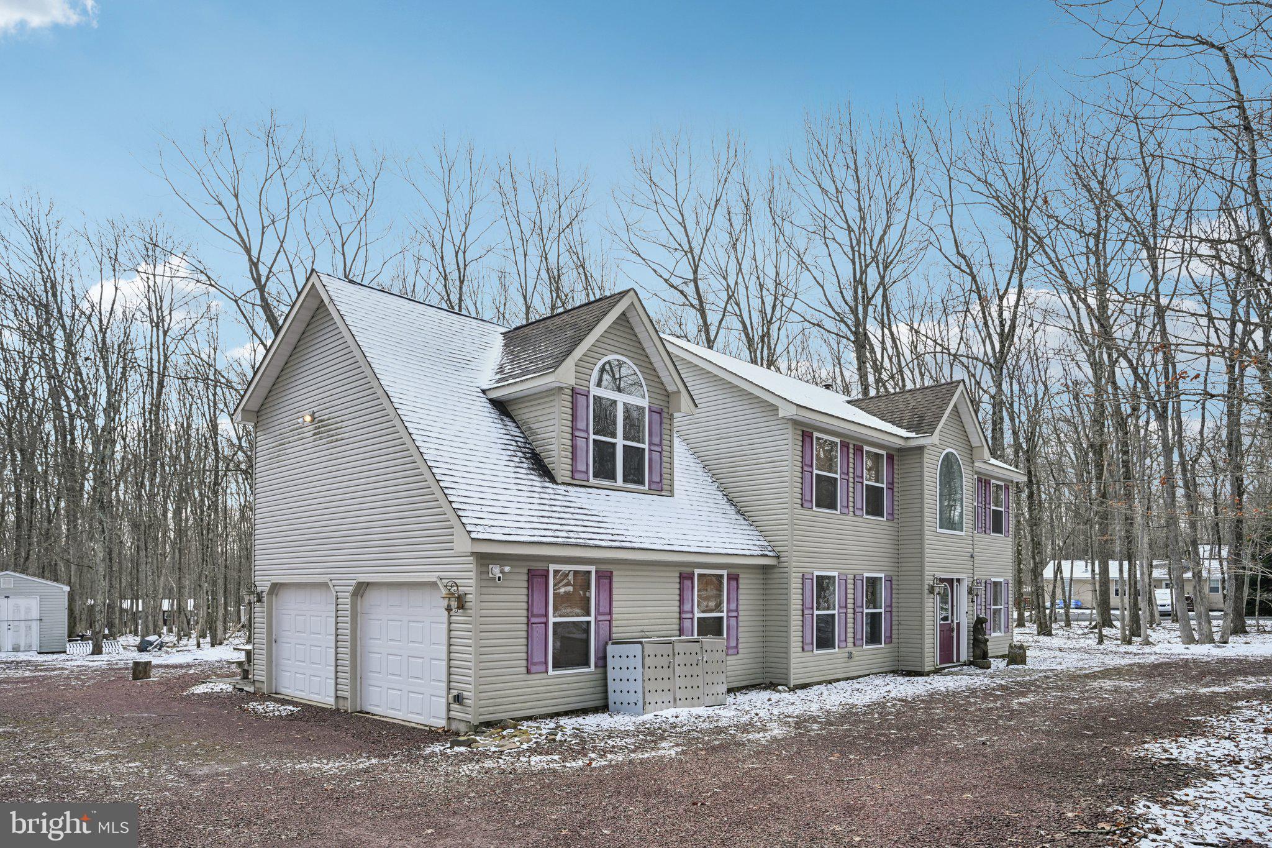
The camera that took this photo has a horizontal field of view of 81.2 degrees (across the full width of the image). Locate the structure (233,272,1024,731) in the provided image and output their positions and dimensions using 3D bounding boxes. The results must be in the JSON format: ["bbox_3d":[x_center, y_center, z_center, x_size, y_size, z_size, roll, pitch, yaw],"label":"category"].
[{"bbox_3d":[1.850,1.970,18.350,9.500,7.650,18.600,-10,-15,43],"label":"structure"}]

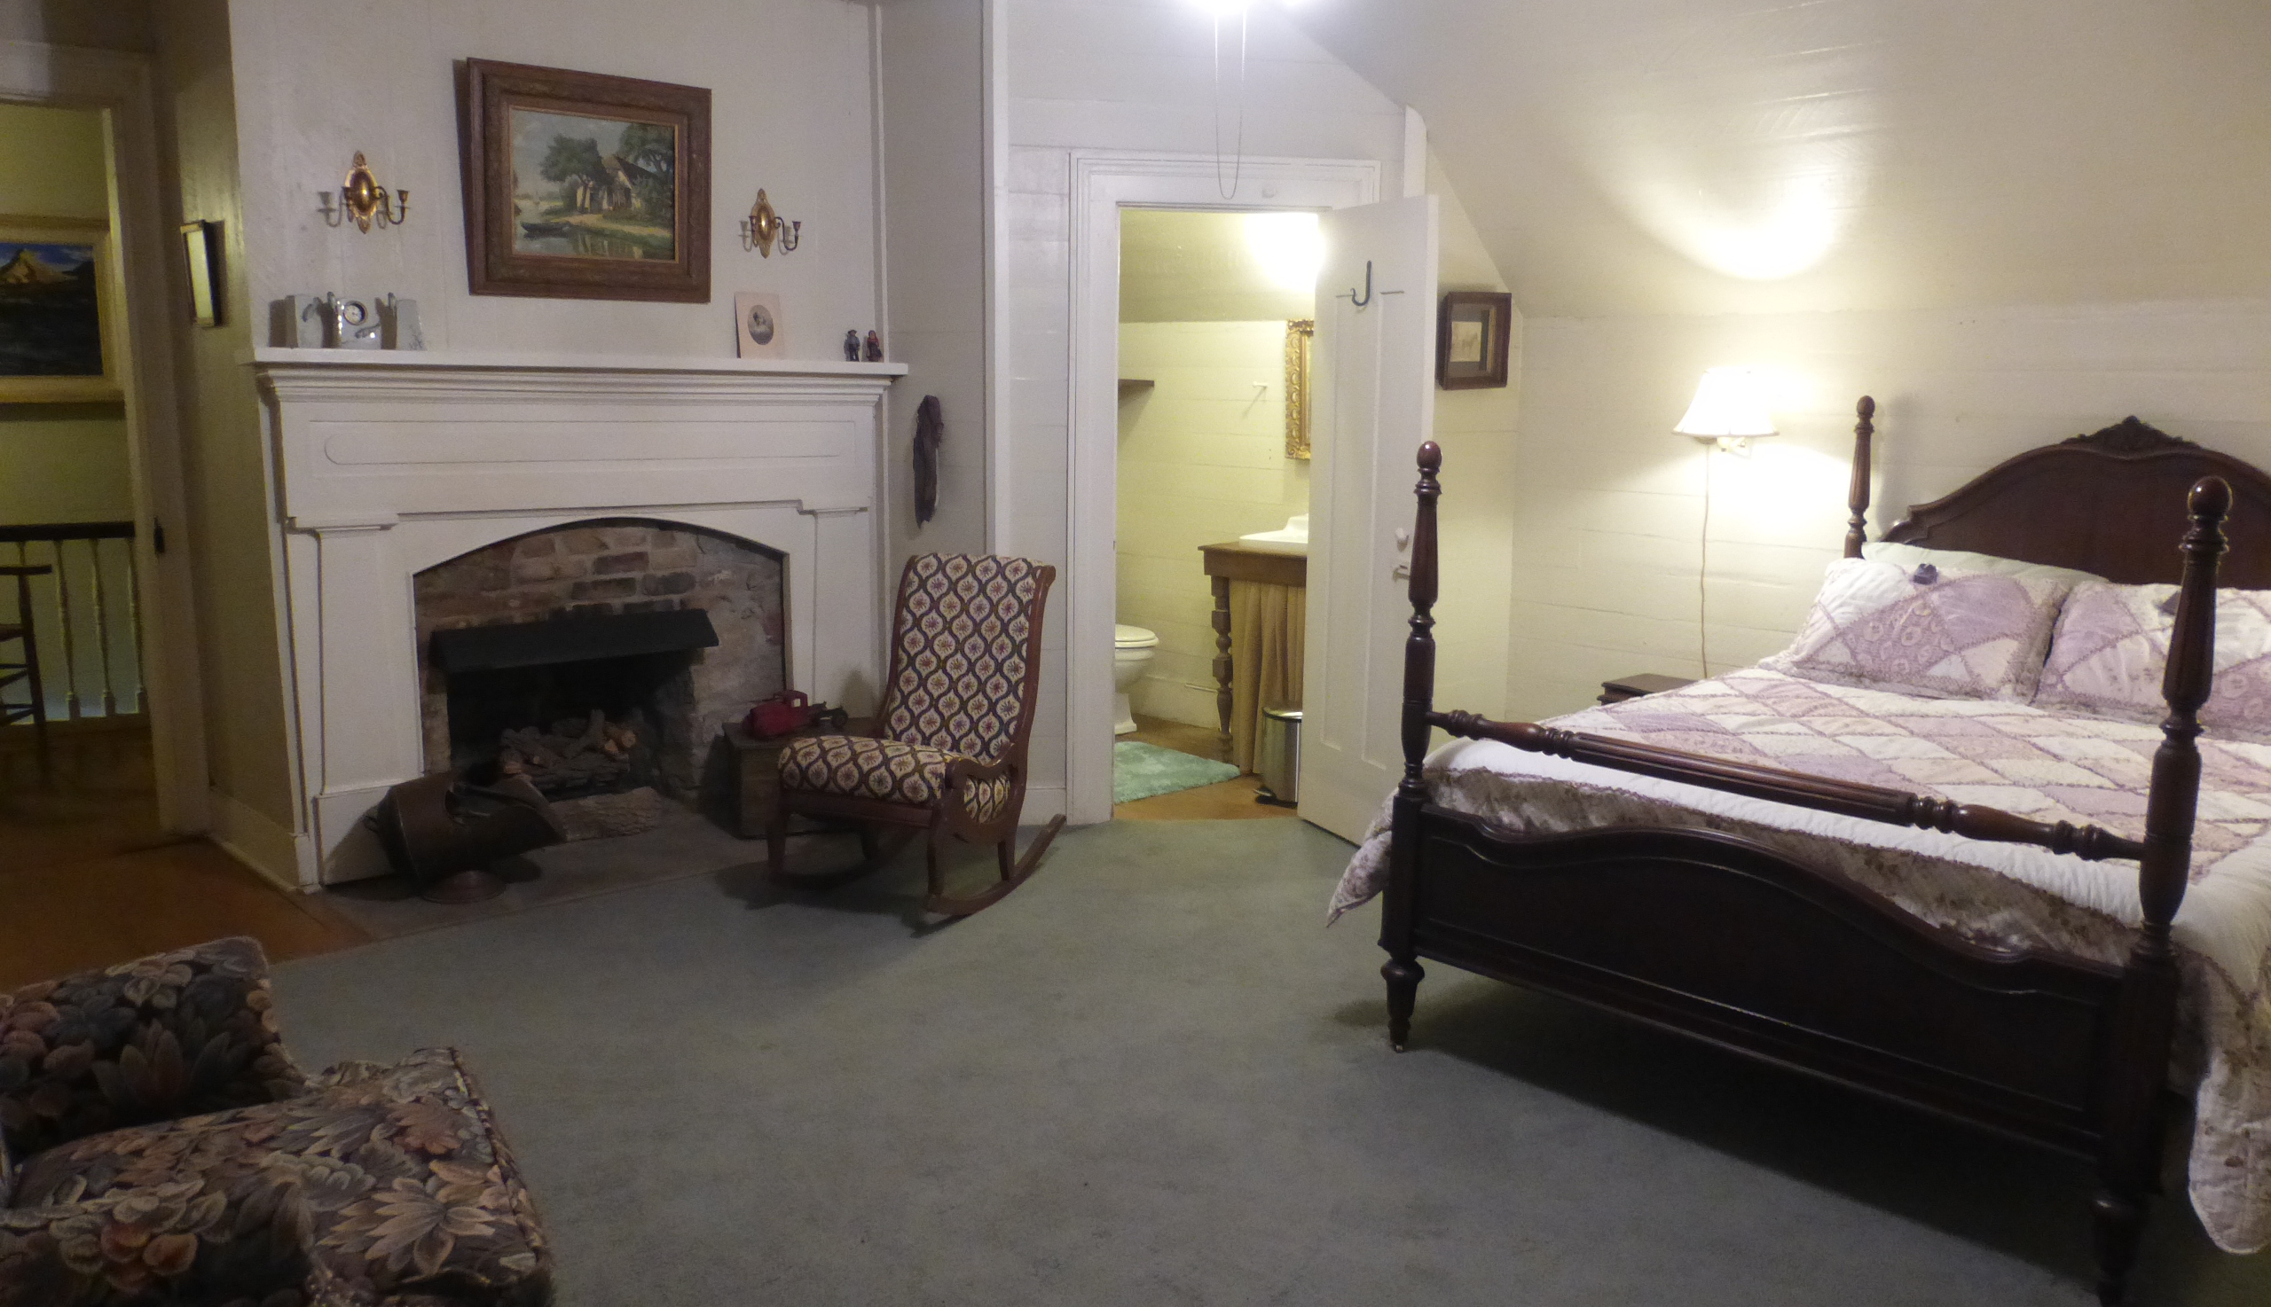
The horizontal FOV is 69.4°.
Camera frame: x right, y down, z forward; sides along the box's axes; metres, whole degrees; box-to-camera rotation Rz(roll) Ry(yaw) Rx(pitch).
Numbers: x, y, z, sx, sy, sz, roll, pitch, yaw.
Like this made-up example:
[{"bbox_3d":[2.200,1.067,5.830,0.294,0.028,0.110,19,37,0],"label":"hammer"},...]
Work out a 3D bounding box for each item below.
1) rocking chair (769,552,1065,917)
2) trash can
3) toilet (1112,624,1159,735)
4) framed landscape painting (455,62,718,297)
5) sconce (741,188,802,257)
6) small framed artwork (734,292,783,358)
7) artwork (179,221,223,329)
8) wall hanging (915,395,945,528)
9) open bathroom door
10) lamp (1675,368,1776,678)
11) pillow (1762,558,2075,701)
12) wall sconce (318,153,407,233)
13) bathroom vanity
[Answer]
[{"bbox_3d":[-0.625,0.199,4.880,0.568,0.928,0.801,6,11,28],"label":"rocking chair"},{"bbox_3d":[0.555,0.363,5.734,0.270,0.315,0.235,-5,10,-33],"label":"trash can"},{"bbox_3d":[-0.212,-0.051,6.924,0.430,0.750,0.700,-8,13,-43],"label":"toilet"},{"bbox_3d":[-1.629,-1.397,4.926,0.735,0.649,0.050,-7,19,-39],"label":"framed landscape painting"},{"bbox_3d":[-1.181,-1.400,5.330,0.200,0.215,0.106,-8,12,-42],"label":"sconce"},{"bbox_3d":[-1.226,-1.071,5.372,0.161,0.218,0.020,-8,4,-42],"label":"small framed artwork"},{"bbox_3d":[-2.663,-1.075,4.674,0.030,0.288,0.245,-8,12,-42],"label":"artwork"},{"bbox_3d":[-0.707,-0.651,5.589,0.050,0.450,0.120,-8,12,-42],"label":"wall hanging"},{"bbox_3d":[0.713,-0.380,5.128,0.038,1.996,0.613,-4,10,-25],"label":"open bathroom door"},{"bbox_3d":[1.786,-0.381,5.059,0.310,0.990,0.310,-8,12,-42],"label":"lamp"},{"bbox_3d":[2.118,-0.062,4.457,0.670,0.420,0.150,10,-30,46],"label":"pillow"},{"bbox_3d":[-2.102,-1.269,4.498,0.200,0.215,0.106,-8,12,-42],"label":"wall sconce"},{"bbox_3d":[0.708,0.037,6.173,0.507,0.852,0.862,-8,13,-43],"label":"bathroom vanity"}]

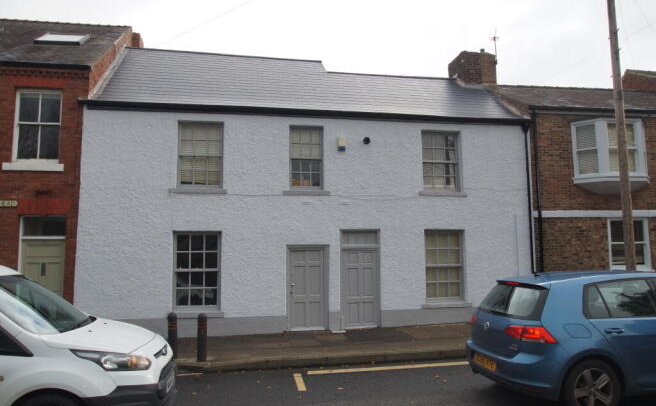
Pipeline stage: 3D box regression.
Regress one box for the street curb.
[{"bbox_3d":[-0.039,2.751,8.033,5.068,0.160,0.300,-1,-6,-7],"label":"street curb"}]

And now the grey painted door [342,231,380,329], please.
[{"bbox_3d":[0.803,1.832,10.905,0.963,2.344,0.100,1,-6,-9],"label":"grey painted door"}]

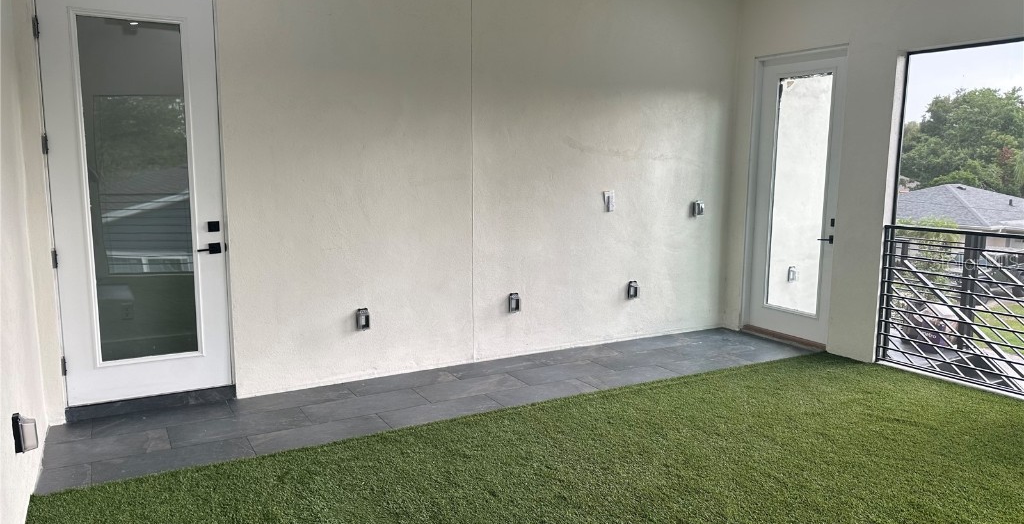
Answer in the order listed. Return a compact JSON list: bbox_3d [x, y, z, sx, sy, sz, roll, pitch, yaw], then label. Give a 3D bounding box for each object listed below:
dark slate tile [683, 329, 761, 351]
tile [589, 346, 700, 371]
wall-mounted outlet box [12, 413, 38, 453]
[{"bbox_3d":[1.806,0.679,6.549,0.669,0.012,0.328,-4,9,-30],"label":"dark slate tile"},{"bbox_3d":[1.031,0.783,5.668,0.757,0.013,0.356,-4,9,-30],"label":"tile"},{"bbox_3d":[-1.973,0.687,2.886,0.073,0.142,0.090,-4,9,-30],"label":"wall-mounted outlet box"}]

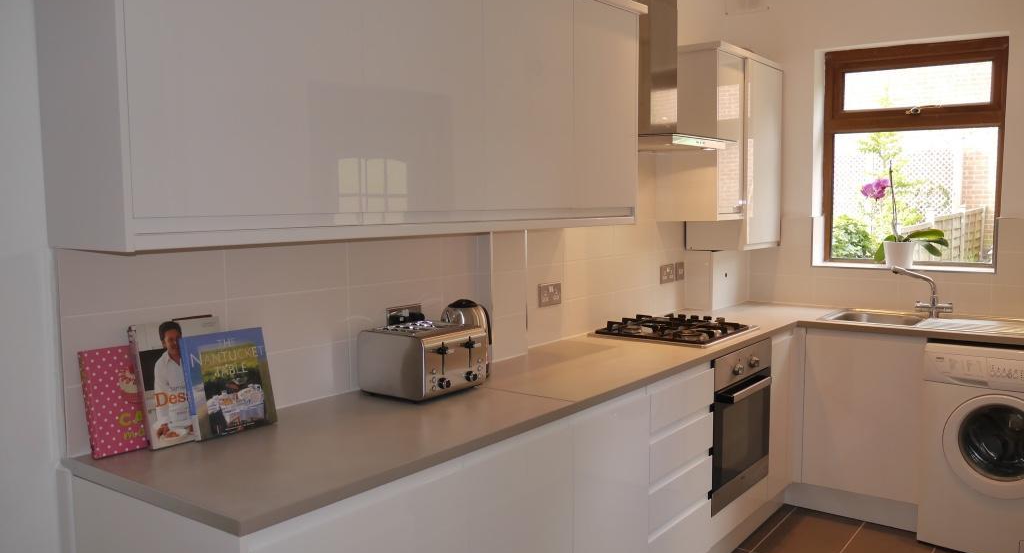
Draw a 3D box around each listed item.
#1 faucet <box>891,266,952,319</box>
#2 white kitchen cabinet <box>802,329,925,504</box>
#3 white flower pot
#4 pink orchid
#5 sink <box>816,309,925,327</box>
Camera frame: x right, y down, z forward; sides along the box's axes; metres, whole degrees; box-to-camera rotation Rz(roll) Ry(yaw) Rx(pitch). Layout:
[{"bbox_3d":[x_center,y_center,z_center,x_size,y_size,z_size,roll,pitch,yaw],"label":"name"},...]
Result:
[{"bbox_3d":[1.875,0.072,3.801,0.250,0.220,0.085,1,5,16],"label":"faucet"},{"bbox_3d":[1.707,0.589,3.874,0.500,0.720,0.570,3,6,36],"label":"white kitchen cabinet"},{"bbox_3d":[1.847,-0.099,3.958,0.137,0.128,0.137,3,6,36],"label":"white flower pot"},{"bbox_3d":[1.824,-0.437,4.160,0.090,0.110,0.120,-5,6,-40],"label":"pink orchid"},{"bbox_3d":[1.654,0.269,3.786,0.400,0.170,0.420,3,6,36],"label":"sink"}]

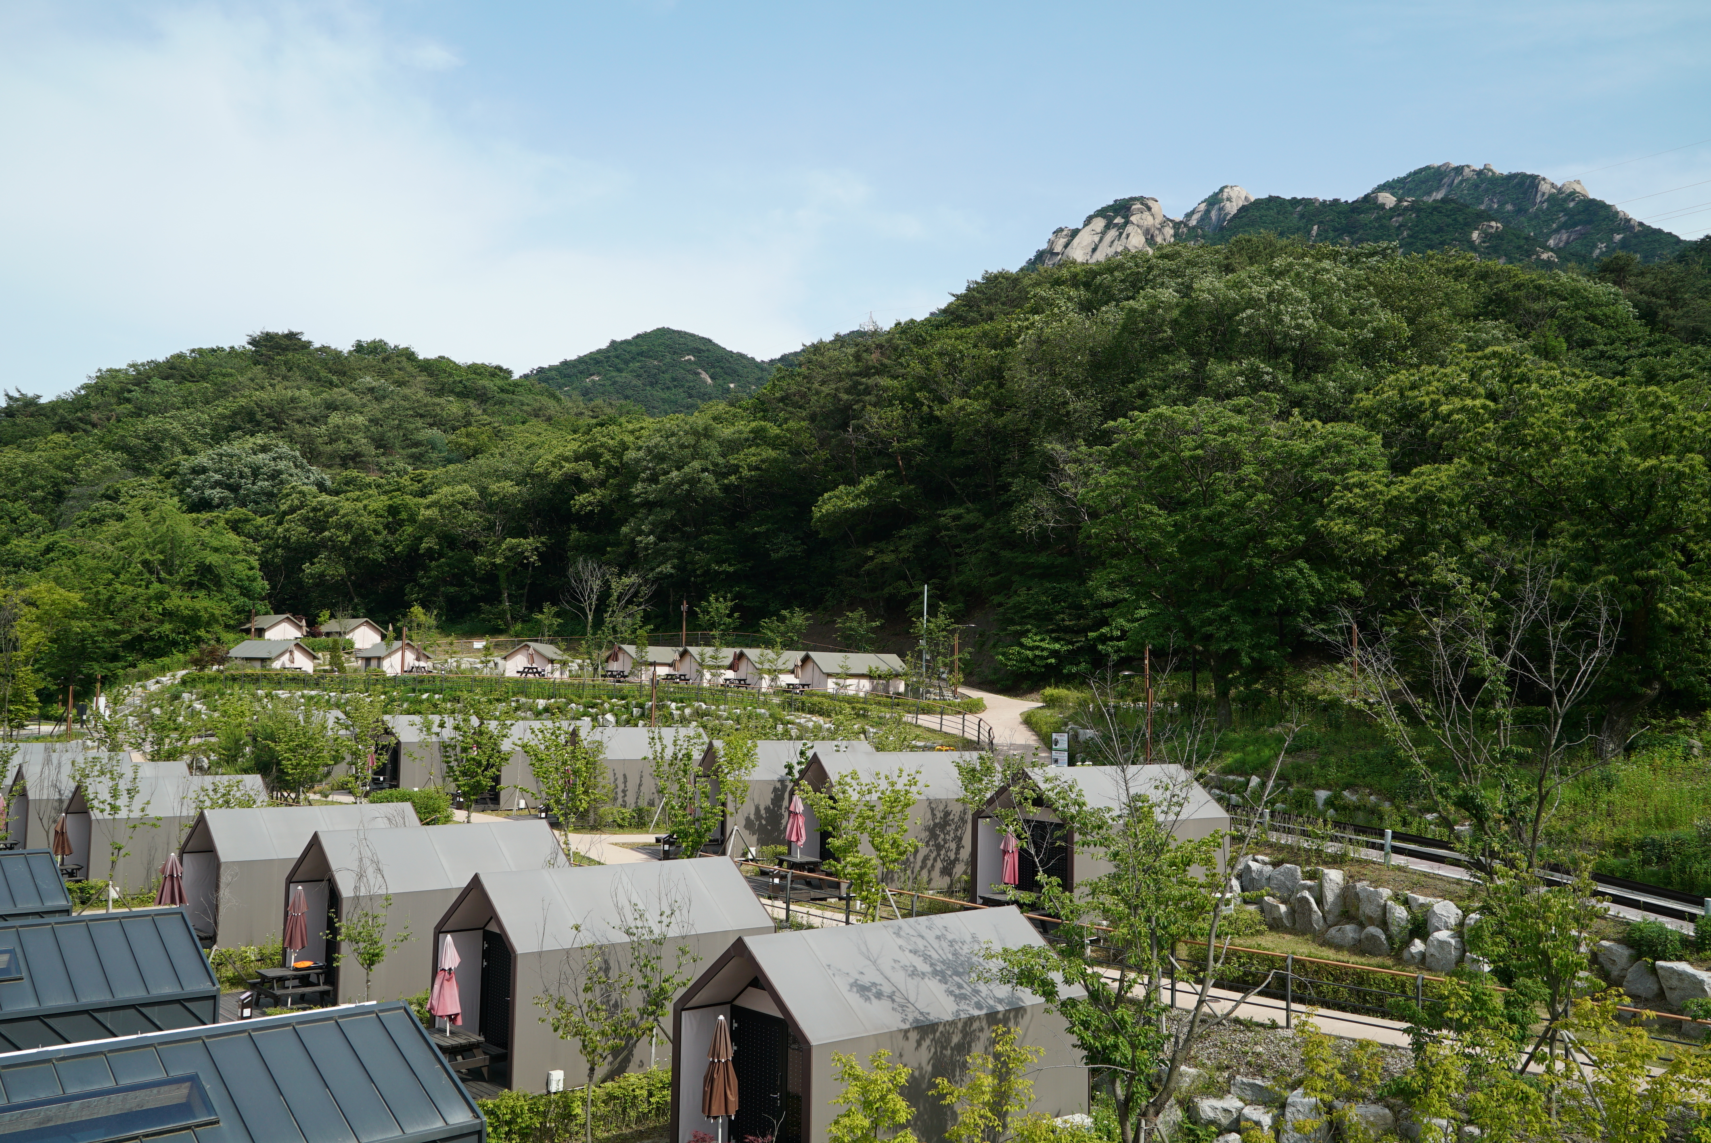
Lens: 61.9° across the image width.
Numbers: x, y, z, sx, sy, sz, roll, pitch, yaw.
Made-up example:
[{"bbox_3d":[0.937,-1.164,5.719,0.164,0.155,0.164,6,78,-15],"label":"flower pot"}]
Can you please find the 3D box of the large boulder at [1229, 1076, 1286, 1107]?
[{"bbox_3d":[5.895,7.628,20.900,0.520,0.450,0.700,5,-6,-40],"label":"large boulder"}]

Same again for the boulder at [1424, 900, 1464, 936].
[{"bbox_3d":[12.135,7.149,29.400,0.800,0.760,0.750,-1,-6,25],"label":"boulder"}]

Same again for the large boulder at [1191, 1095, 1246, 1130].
[{"bbox_3d":[5.266,7.856,20.700,0.720,0.480,0.550,-1,-6,18],"label":"large boulder"}]

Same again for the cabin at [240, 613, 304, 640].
[{"bbox_3d":[-47.522,4.902,116.858,3.550,2.484,5.039,6,-7,-44],"label":"cabin"}]

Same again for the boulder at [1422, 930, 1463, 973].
[{"bbox_3d":[11.957,7.745,29.000,0.840,0.880,0.780,-1,-6,25],"label":"boulder"}]

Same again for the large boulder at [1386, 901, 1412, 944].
[{"bbox_3d":[10.513,6.802,27.600,0.500,0.780,0.550,-1,-6,18],"label":"large boulder"}]

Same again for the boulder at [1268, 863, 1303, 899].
[{"bbox_3d":[9.112,6.551,30.200,0.680,0.680,0.600,-1,-6,18],"label":"boulder"}]

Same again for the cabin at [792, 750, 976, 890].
[{"bbox_3d":[1.333,6.675,38.839,5.459,3.472,3.100,4,-6,-27],"label":"cabin"}]

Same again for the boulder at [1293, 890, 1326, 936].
[{"bbox_3d":[10.099,7.604,31.700,0.740,0.980,0.680,-1,-6,25],"label":"boulder"}]

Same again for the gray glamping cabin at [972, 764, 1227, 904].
[{"bbox_3d":[5.489,5.975,31.482,5.094,3.324,2.950,5,-7,-38],"label":"gray glamping cabin"}]

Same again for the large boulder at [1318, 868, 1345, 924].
[{"bbox_3d":[10.790,7.355,32.300,0.640,1.220,0.650,-1,-6,25],"label":"large boulder"}]

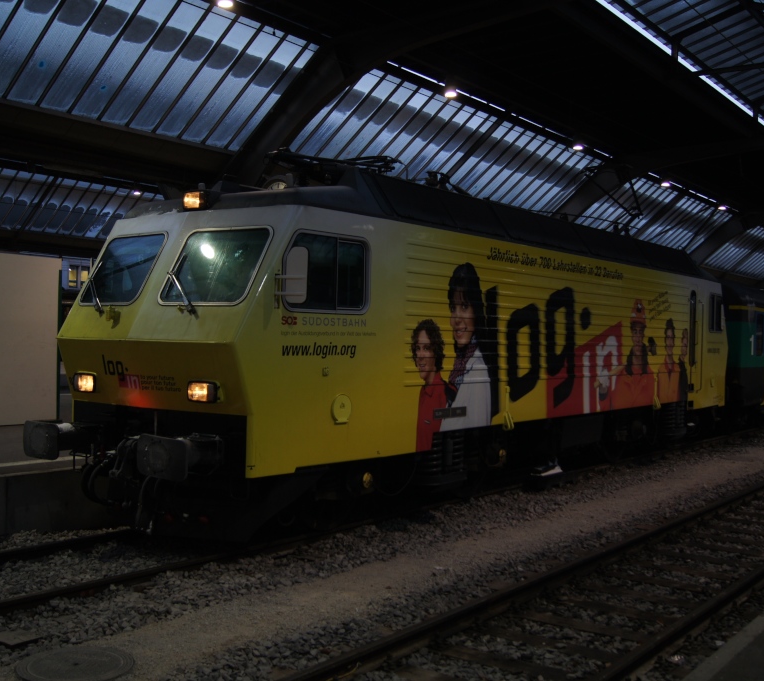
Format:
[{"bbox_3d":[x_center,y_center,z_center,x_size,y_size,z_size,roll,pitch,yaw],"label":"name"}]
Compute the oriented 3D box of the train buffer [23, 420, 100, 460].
[{"bbox_3d":[-3.128,0.976,9.335,0.609,0.365,0.609,1,0,37],"label":"train buffer"}]

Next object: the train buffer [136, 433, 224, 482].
[{"bbox_3d":[-1.707,1.010,8.269,0.609,0.365,0.609,1,0,37],"label":"train buffer"}]

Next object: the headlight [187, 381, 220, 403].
[{"bbox_3d":[-1.581,0.465,8.454,0.370,0.203,0.101,1,0,37],"label":"headlight"}]

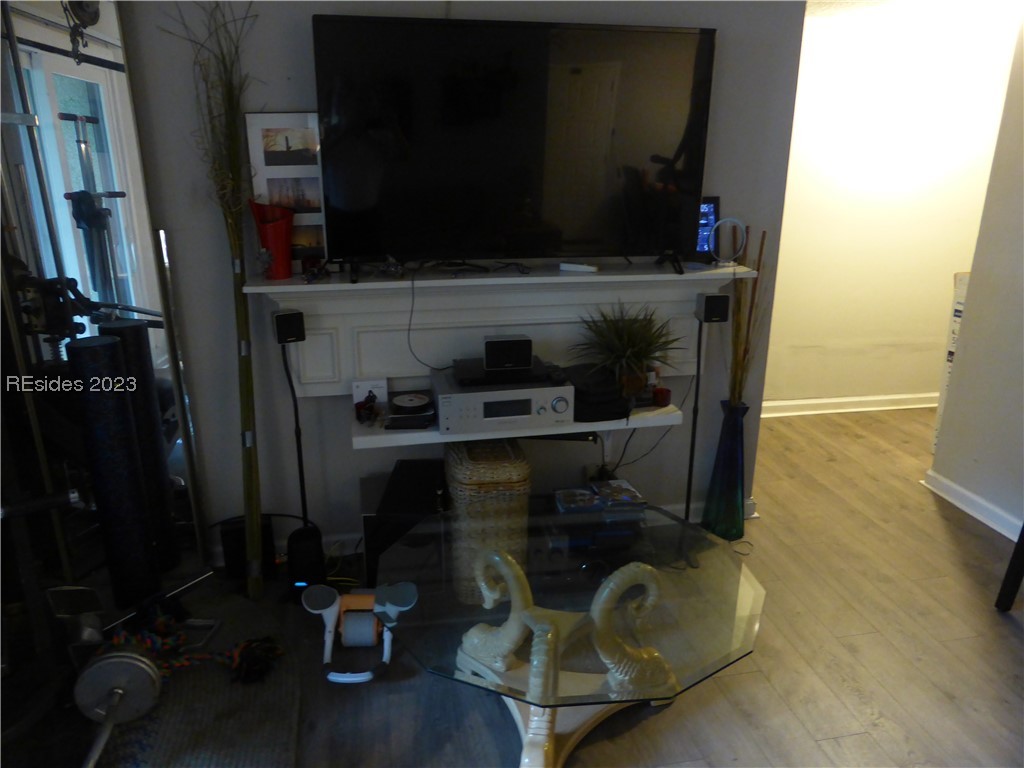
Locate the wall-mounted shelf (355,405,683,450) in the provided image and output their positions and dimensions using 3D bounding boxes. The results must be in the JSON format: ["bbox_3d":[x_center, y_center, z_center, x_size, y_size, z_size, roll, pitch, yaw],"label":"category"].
[{"bbox_3d":[0.013,0.111,2.580,1.105,0.042,0.285,-3,17,-10],"label":"wall-mounted shelf"}]

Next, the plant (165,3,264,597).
[{"bbox_3d":[-0.843,-0.185,2.322,0.270,1.840,0.250,-3,17,-10],"label":"plant"}]

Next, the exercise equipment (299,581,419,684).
[{"bbox_3d":[-0.449,0.721,2.209,0.325,0.175,0.290,0,17,0],"label":"exercise equipment"}]

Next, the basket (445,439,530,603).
[{"bbox_3d":[-0.095,0.442,2.565,0.265,0.500,0.340,-3,17,-10],"label":"basket"}]

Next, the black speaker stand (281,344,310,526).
[{"bbox_3d":[-0.702,0.176,2.396,0.045,0.630,0.040,-3,17,-10],"label":"black speaker stand"}]

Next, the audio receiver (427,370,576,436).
[{"bbox_3d":[-0.041,0.040,2.505,0.435,0.138,0.315,-3,17,-10],"label":"audio receiver"}]

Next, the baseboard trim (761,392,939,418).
[{"bbox_3d":[2.007,0.118,4.335,1.220,0.087,0.018,-3,17,-10],"label":"baseboard trim"}]

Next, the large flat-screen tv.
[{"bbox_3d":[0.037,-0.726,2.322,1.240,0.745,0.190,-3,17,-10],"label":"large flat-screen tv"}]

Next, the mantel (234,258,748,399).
[{"bbox_3d":[-0.008,-0.166,2.502,1.635,0.420,0.260,-3,17,-10],"label":"mantel"}]

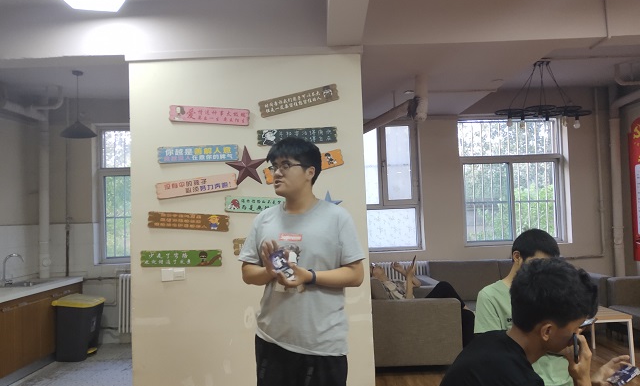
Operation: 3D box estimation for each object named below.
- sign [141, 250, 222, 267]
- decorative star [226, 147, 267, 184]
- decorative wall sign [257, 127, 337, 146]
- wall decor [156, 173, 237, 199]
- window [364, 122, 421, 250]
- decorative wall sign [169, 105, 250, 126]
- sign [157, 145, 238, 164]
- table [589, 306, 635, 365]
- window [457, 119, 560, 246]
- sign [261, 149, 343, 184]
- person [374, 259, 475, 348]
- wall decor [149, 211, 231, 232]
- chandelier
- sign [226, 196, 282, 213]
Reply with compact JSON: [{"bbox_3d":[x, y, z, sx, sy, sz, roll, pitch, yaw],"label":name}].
[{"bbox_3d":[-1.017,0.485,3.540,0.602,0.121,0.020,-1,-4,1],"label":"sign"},{"bbox_3d":[-0.541,-0.199,3.557,0.315,0.300,0.045,-6,-4,1],"label":"decorative star"},{"bbox_3d":[-0.164,-0.411,3.522,0.582,0.116,0.020,-2,-3,2],"label":"decorative wall sign"},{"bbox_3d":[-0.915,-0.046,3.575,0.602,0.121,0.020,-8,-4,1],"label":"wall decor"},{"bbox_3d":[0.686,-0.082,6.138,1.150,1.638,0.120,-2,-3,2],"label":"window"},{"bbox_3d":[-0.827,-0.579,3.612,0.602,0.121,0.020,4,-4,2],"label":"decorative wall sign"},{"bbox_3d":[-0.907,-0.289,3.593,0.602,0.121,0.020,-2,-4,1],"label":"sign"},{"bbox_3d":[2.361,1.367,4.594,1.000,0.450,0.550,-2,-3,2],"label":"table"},{"bbox_3d":[2.596,-0.142,6.500,1.480,1.740,0.150,-2,-4,-3],"label":"window"},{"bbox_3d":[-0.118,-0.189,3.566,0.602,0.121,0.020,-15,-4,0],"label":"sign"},{"bbox_3d":[1.011,1.143,4.772,1.029,0.925,0.520,-2,-3,2],"label":"person"},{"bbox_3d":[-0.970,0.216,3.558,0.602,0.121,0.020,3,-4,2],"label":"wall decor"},{"bbox_3d":[2.288,-1.004,4.948,0.990,0.706,0.900,-2,-3,2],"label":"chandelier"},{"bbox_3d":[-0.407,0.102,3.509,0.570,0.110,0.020,4,-2,2],"label":"sign"}]

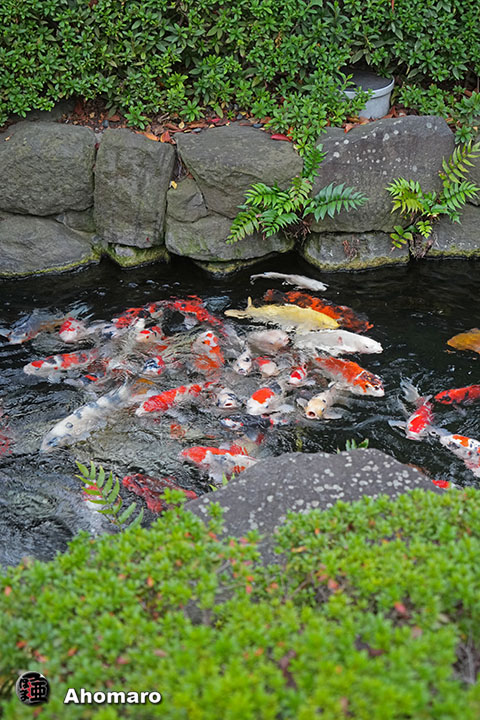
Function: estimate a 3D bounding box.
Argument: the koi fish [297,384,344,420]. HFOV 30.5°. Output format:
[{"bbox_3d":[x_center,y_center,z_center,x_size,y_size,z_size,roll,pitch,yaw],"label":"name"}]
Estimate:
[{"bbox_3d":[0.395,0.166,3.903,0.180,0.130,0.370,19,39,26],"label":"koi fish"}]

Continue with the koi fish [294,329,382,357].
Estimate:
[{"bbox_3d":[0.435,-0.083,4.451,0.560,0.150,0.160,7,34,11],"label":"koi fish"}]

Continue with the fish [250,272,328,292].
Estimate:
[{"bbox_3d":[0.246,-0.387,4.394,0.382,0.090,0.080,5,32,8],"label":"fish"}]

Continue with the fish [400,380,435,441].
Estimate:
[{"bbox_3d":[0.823,0.195,4.024,0.190,0.150,0.520,8,34,12],"label":"fish"}]

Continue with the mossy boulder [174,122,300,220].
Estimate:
[{"bbox_3d":[-0.003,-0.994,4.591,0.638,0.400,0.450,-3,32,-5],"label":"mossy boulder"}]

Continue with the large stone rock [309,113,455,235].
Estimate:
[{"bbox_3d":[0.754,-1.000,4.658,0.739,0.520,0.480,-3,32,-5],"label":"large stone rock"}]

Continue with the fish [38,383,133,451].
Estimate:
[{"bbox_3d":[-0.668,0.230,3.970,0.170,0.160,0.640,19,38,27],"label":"fish"}]

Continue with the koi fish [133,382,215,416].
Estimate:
[{"bbox_3d":[-0.263,0.182,3.880,0.420,0.120,0.130,-18,38,-25],"label":"koi fish"}]

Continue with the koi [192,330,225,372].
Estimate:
[{"bbox_3d":[-0.135,0.005,4.141,0.140,0.120,0.380,-7,35,-10],"label":"koi"}]

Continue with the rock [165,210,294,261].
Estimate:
[{"bbox_3d":[-0.058,-0.739,4.953,0.711,0.301,0.350,0,34,0],"label":"rock"}]

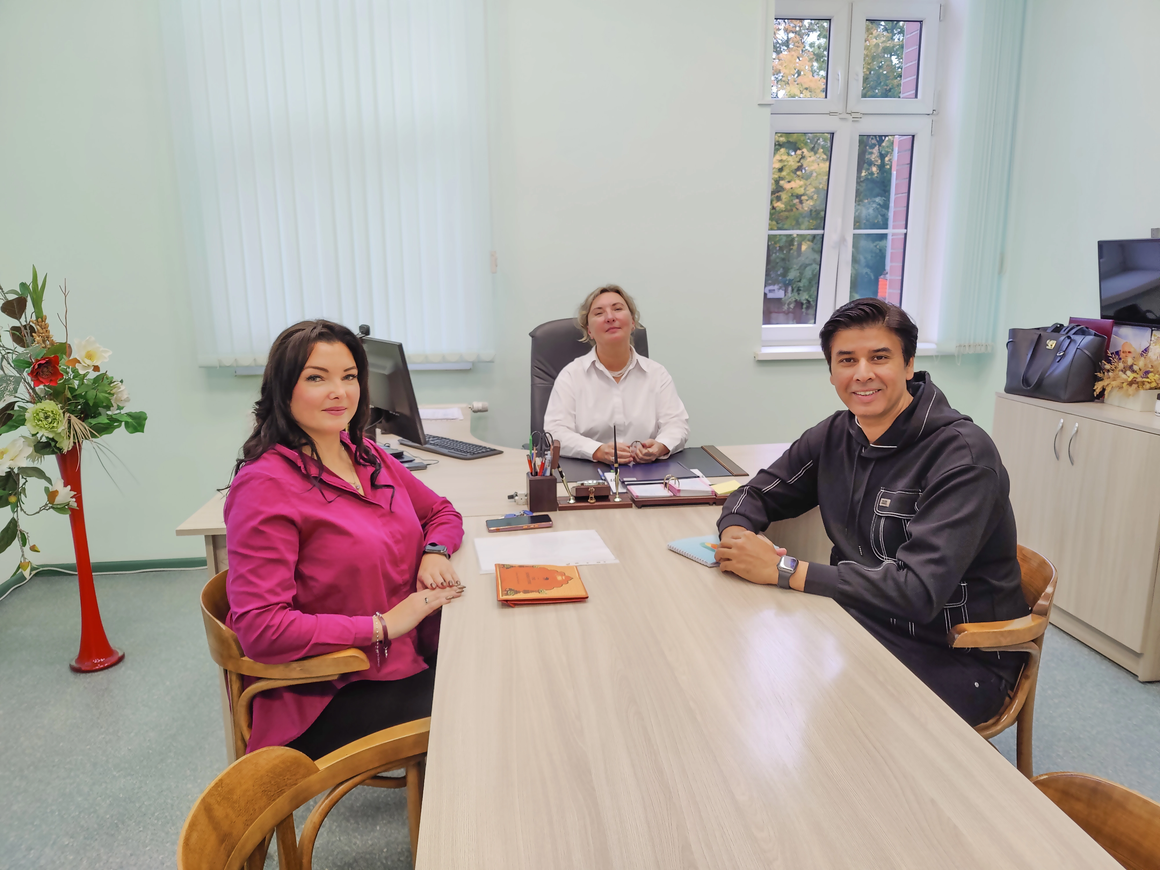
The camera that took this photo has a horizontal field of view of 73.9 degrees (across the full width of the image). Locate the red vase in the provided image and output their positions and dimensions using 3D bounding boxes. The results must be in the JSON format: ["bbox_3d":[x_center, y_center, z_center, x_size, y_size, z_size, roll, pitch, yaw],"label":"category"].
[{"bbox_3d":[-1.808,0.434,2.793,0.175,0.840,0.175,-2,12,-7],"label":"red vase"}]

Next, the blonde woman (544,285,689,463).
[{"bbox_3d":[0.146,0.110,2.988,0.560,1.345,0.660,-2,12,-4],"label":"blonde woman"}]

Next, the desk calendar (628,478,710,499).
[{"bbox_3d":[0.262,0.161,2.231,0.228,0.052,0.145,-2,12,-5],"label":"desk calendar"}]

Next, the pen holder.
[{"bbox_3d":[-0.107,0.157,2.169,0.079,0.098,0.076,-2,12,-4],"label":"pen holder"}]

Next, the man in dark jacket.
[{"bbox_3d":[0.637,0.367,1.766,0.750,1.335,0.640,-8,14,-29],"label":"man in dark jacket"}]

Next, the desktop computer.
[{"bbox_3d":[-0.572,-0.139,2.719,0.420,0.465,0.550,-10,15,-38],"label":"desktop computer"}]

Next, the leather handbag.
[{"bbox_3d":[1.974,-0.301,3.205,0.170,0.285,0.330,-4,12,-16],"label":"leather handbag"}]

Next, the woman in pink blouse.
[{"bbox_3d":[-0.477,0.399,1.732,0.740,1.315,0.600,3,13,18],"label":"woman in pink blouse"}]

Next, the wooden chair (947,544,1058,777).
[{"bbox_3d":[0.762,0.624,1.857,0.540,0.790,0.560,-3,12,-9],"label":"wooden chair"}]

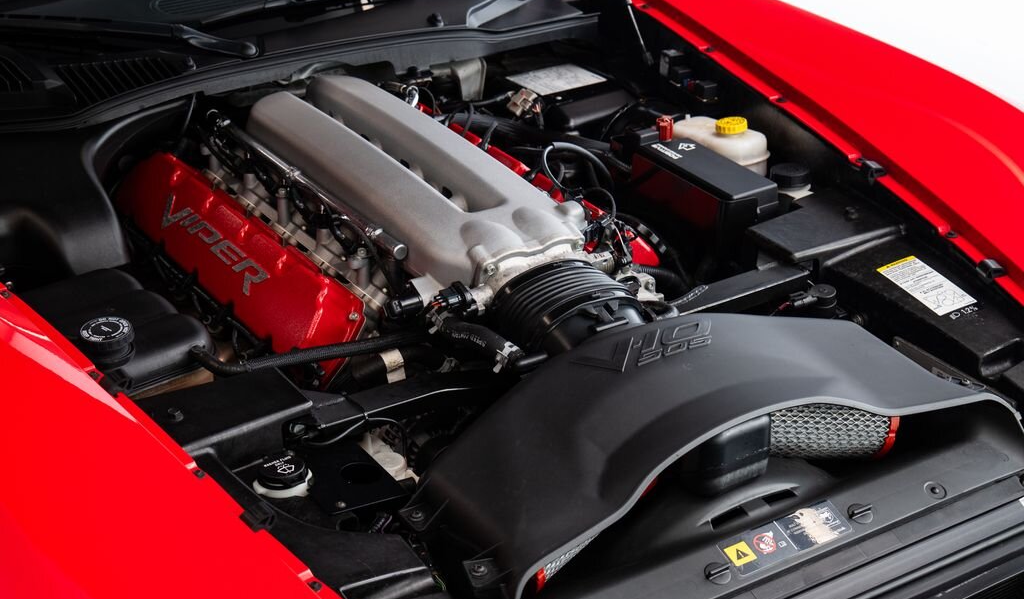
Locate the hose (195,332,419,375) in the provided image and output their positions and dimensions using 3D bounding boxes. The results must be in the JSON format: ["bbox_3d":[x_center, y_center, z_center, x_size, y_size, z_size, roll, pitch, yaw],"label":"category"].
[{"bbox_3d":[-0.227,0.058,1.637,0.255,0.038,0.028,-8,28,-15],"label":"hose"}]

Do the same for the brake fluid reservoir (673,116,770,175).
[{"bbox_3d":[0.296,-0.212,2.164,0.087,0.125,0.137,-16,31,-29],"label":"brake fluid reservoir"}]

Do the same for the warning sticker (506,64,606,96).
[{"bbox_3d":[0.071,-0.346,2.330,0.130,0.002,0.094,-16,31,-29],"label":"warning sticker"}]

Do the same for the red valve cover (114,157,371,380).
[{"bbox_3d":[-0.395,-0.063,1.968,0.080,0.145,0.610,19,10,-40],"label":"red valve cover"}]

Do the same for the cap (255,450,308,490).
[{"bbox_3d":[-0.227,0.170,1.465,0.050,0.023,0.050,0,26,0],"label":"cap"}]

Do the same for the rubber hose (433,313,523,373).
[{"bbox_3d":[-0.038,0.046,1.630,0.035,0.040,0.120,-22,34,-37],"label":"rubber hose"}]

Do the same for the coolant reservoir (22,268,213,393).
[{"bbox_3d":[-0.462,0.070,1.651,0.175,0.160,0.225,-16,31,-29],"label":"coolant reservoir"}]

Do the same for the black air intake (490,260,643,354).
[{"bbox_3d":[0.081,0.057,1.675,0.175,0.150,0.170,-16,31,-29],"label":"black air intake"}]

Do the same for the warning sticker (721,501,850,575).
[{"bbox_3d":[0.266,0.232,1.440,0.144,0.002,0.039,-16,52,-29],"label":"warning sticker"}]

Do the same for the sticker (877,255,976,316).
[{"bbox_3d":[0.492,-0.016,1.755,0.065,0.002,0.103,-16,43,-29],"label":"sticker"}]

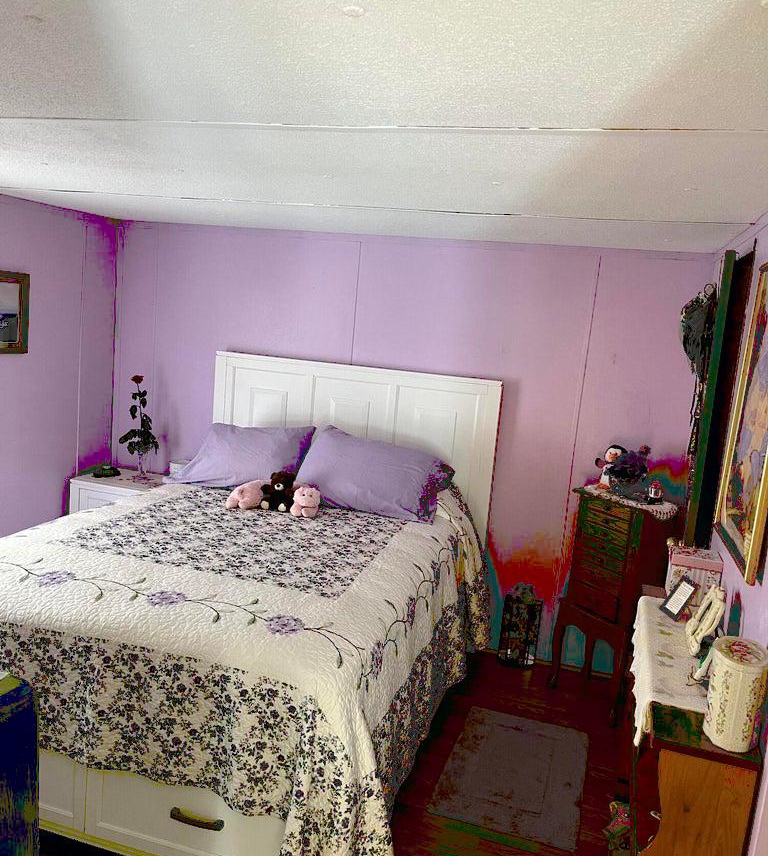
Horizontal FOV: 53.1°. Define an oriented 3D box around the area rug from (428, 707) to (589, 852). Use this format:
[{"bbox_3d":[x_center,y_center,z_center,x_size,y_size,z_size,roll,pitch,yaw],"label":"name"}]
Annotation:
[{"bbox_3d":[0.532,1.364,3.085,0.522,0.012,0.803,8,10,17],"label":"area rug"}]

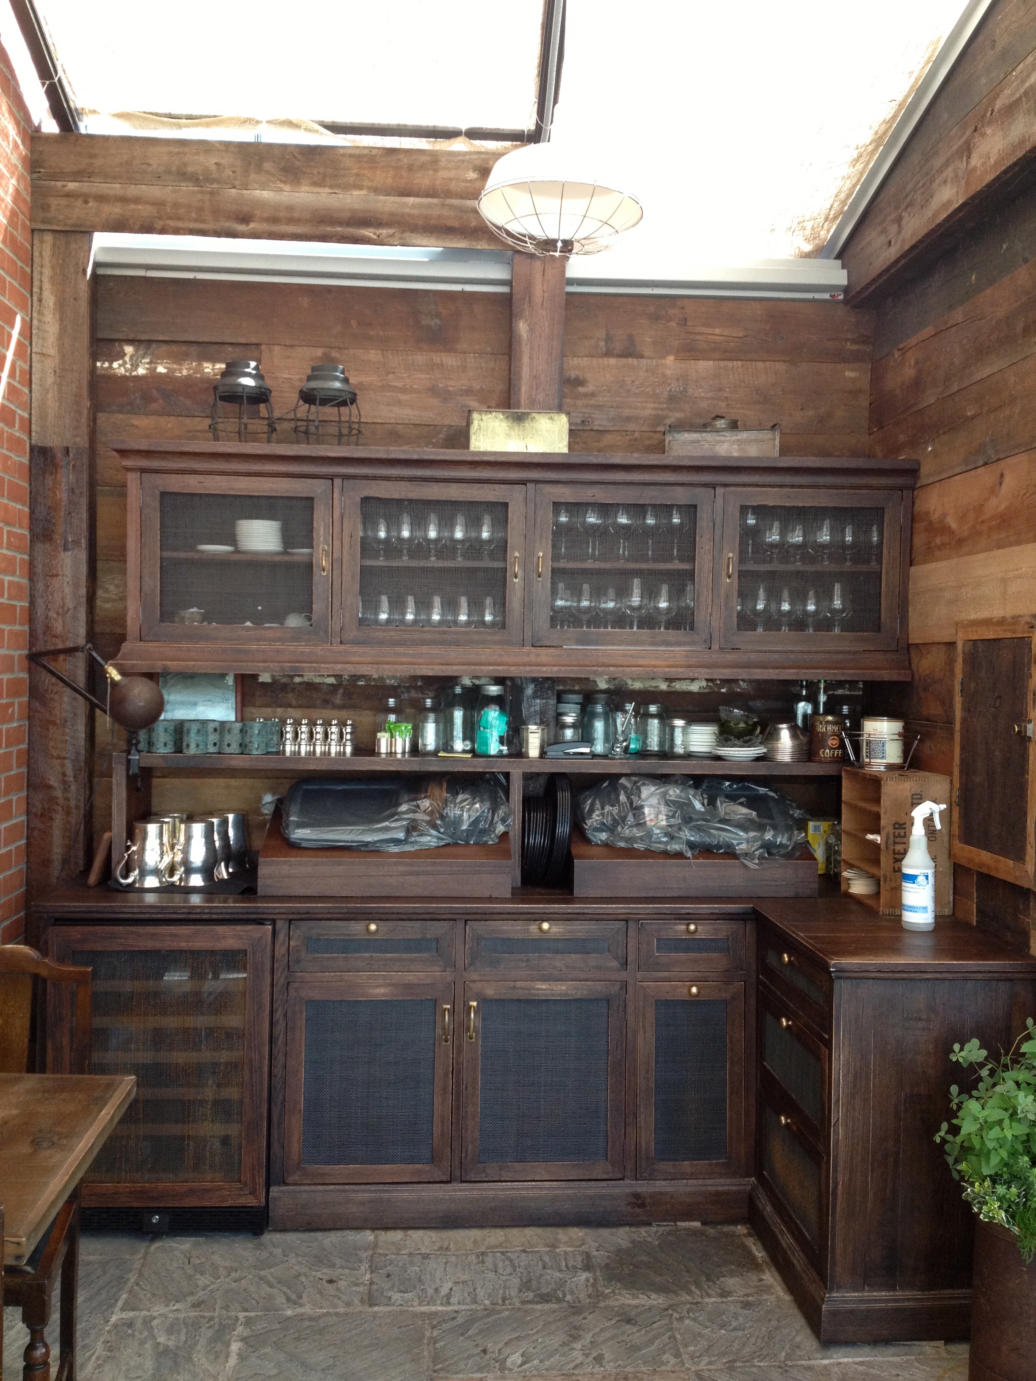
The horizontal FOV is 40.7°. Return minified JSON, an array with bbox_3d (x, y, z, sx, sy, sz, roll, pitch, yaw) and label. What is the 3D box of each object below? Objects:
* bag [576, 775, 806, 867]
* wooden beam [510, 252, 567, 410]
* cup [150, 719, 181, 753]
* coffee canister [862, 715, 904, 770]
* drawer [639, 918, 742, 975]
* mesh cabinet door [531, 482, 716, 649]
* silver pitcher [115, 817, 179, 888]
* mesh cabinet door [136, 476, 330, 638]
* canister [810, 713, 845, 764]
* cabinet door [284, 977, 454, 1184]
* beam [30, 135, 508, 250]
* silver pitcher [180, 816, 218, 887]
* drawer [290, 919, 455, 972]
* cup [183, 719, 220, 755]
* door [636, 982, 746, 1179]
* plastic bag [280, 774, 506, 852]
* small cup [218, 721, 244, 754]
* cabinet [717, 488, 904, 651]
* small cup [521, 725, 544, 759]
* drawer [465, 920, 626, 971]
[{"bbox_3d":[0.541,0.387,4.319,0.725,0.234,0.380,1,1,-4],"label":"bag"},{"bbox_3d":[0.059,-1.137,4.562,0.173,0.539,0.149,1,1,-4],"label":"wooden beam"},{"bbox_3d":[-1.083,0.143,4.269,0.079,0.095,0.079,1,1,0],"label":"cup"},{"bbox_3d":[1.096,0.162,4.189,0.122,0.146,0.122,1,1,-4],"label":"coffee canister"},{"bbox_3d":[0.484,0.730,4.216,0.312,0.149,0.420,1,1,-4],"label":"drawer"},{"bbox_3d":[0.311,-0.363,4.130,0.532,0.475,0.028,1,1,-4],"label":"mesh cabinet door"},{"bbox_3d":[-1.123,0.485,4.211,0.171,0.191,0.118,1,1,-4],"label":"silver pitcher"},{"bbox_3d":[-0.832,-0.387,4.148,0.556,0.490,0.040,1,1,-4],"label":"mesh cabinet door"},{"bbox_3d":[0.973,0.149,4.392,0.107,0.142,0.107,1,1,-4],"label":"canister"},{"bbox_3d":[-0.420,1.112,3.969,0.468,0.567,0.032,1,1,-4],"label":"cabinet door"},{"bbox_3d":[-0.669,-1.564,4.409,1.664,0.269,0.130,1,1,-4],"label":"beam"},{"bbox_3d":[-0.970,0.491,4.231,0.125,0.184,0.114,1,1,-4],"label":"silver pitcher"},{"bbox_3d":[-0.421,0.718,4.104,0.461,0.146,0.348,1,1,-4],"label":"drawer"},{"bbox_3d":[-0.985,0.144,4.270,0.078,0.097,0.078,1,1,0],"label":"cup"},{"bbox_3d":[0.498,1.122,4.031,0.315,0.567,0.032,1,1,-4],"label":"door"},{"bbox_3d":[-0.373,0.369,4.301,0.699,0.208,0.340,1,1,-4],"label":"plastic bag"},{"bbox_3d":[-0.881,0.146,4.299,0.079,0.095,0.079,1,1,-4],"label":"small cup"},{"bbox_3d":[0.883,-0.371,4.441,0.556,0.486,0.358,1,1,-4],"label":"cabinet"},{"bbox_3d":[0.049,0.160,4.308,0.082,0.096,0.082,1,1,0],"label":"small cup"},{"bbox_3d":[0.068,0.723,4.139,0.460,0.145,0.348,1,1,-4],"label":"drawer"}]

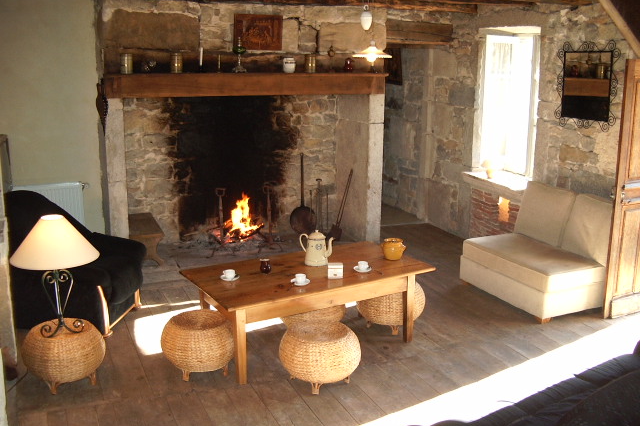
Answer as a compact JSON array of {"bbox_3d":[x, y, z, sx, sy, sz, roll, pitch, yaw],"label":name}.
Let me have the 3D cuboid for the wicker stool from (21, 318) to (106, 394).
[{"bbox_3d":[-1.595,0.888,4.399,0.505,0.350,0.505,0,13,0],"label":"wicker stool"}]

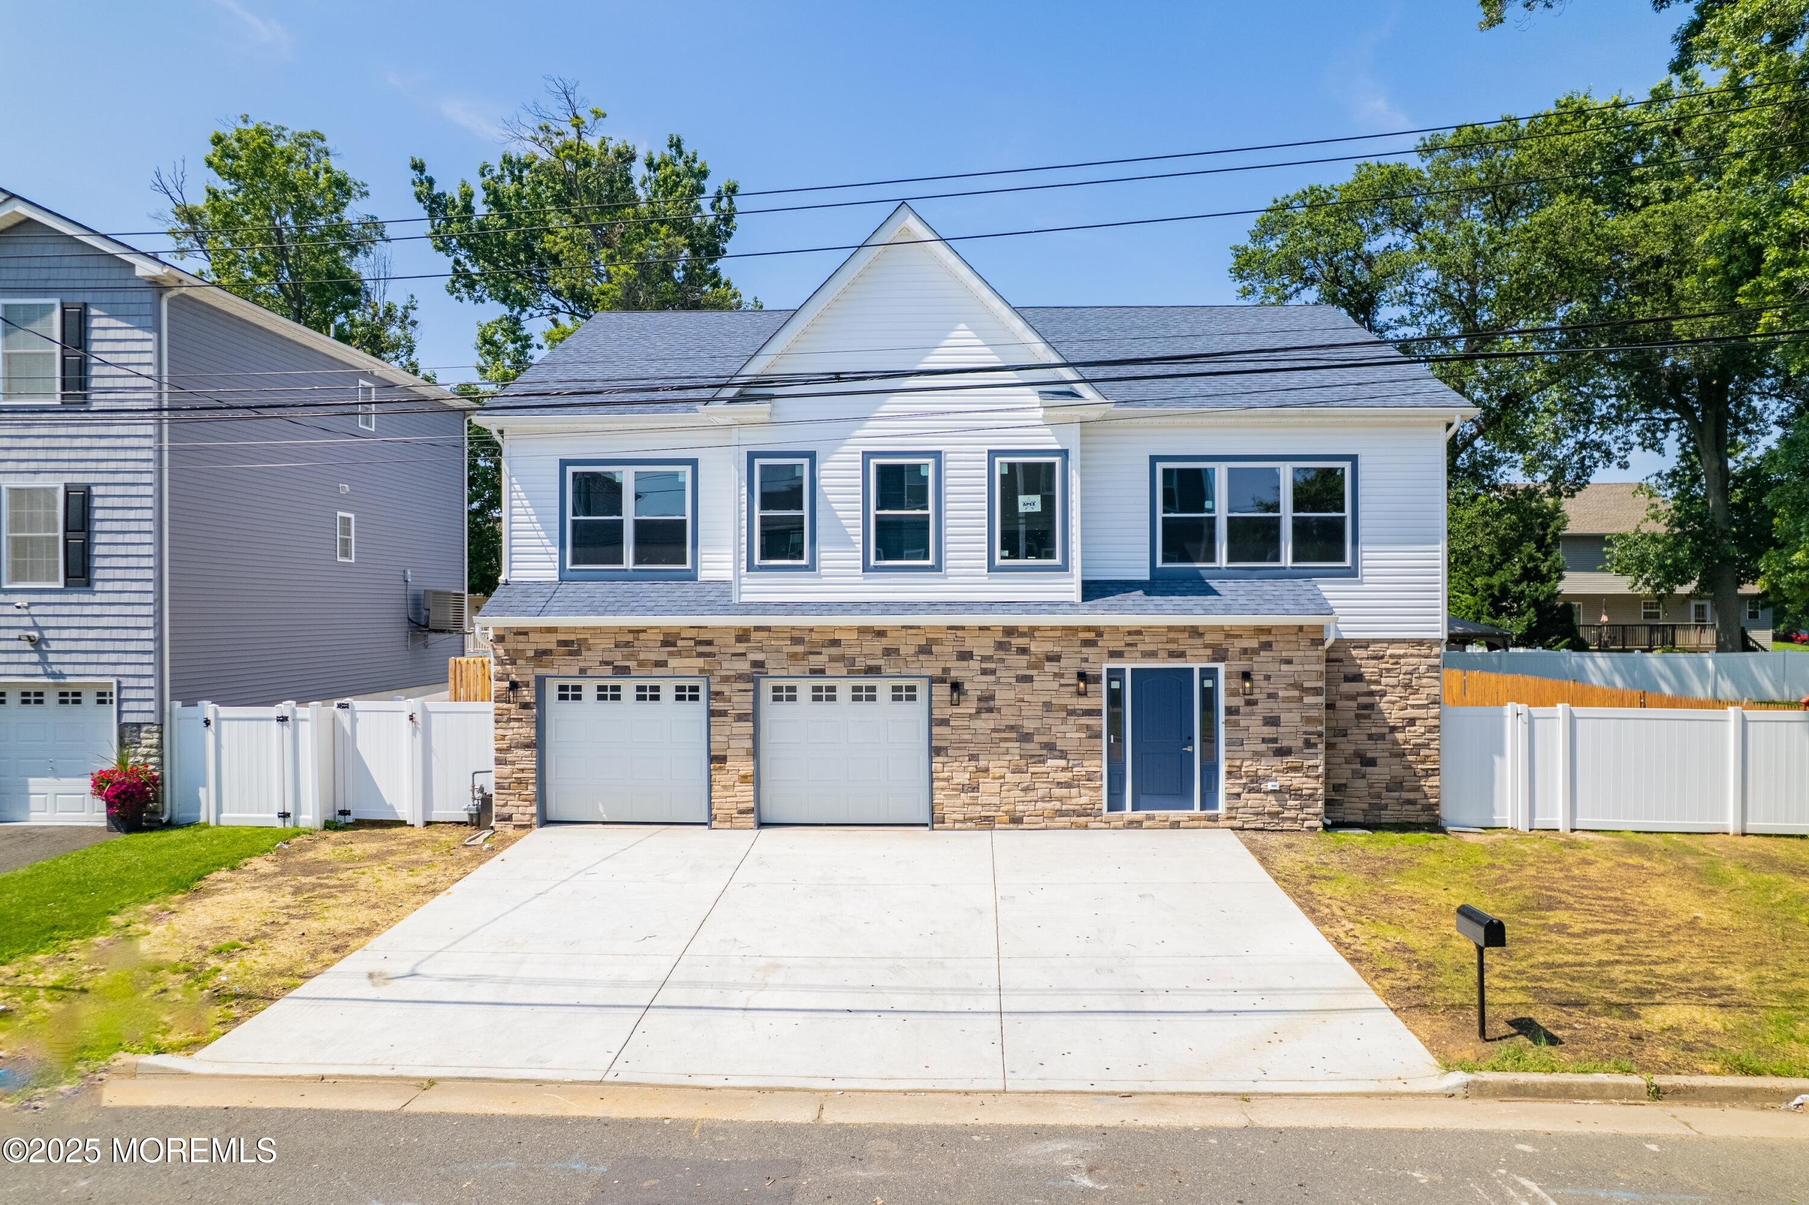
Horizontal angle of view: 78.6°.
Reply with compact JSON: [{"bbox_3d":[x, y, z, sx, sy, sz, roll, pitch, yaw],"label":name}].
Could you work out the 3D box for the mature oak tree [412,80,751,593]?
[{"bbox_3d":[-9.900,-6.300,34.000,10.400,19.200,10.200,0,0,0],"label":"mature oak tree"}]

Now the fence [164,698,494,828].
[{"bbox_3d":[-8.400,2.350,16.250,4.750,1.870,0.400,0,0,-2],"label":"fence"}]

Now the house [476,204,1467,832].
[{"bbox_3d":[1.120,-1.280,21.500,14.450,9.050,12.100,0,0,2],"label":"house"}]

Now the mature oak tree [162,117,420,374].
[{"bbox_3d":[-20.000,-6.200,36.000,9.000,19.000,9.000,0,0,0],"label":"mature oak tree"}]

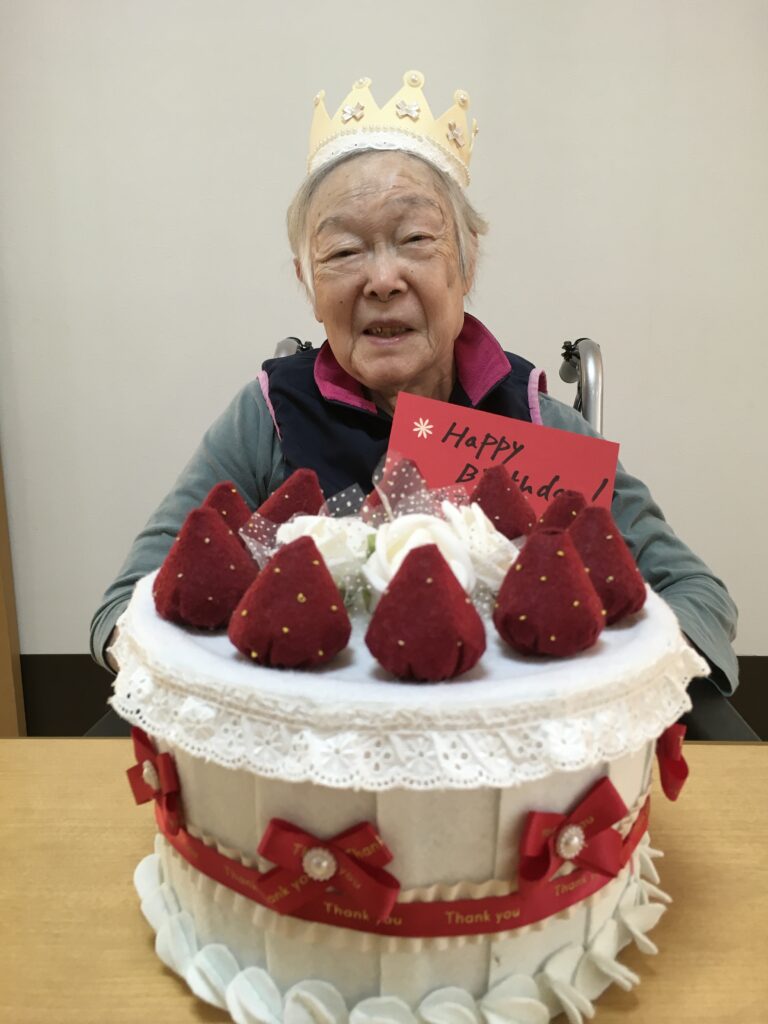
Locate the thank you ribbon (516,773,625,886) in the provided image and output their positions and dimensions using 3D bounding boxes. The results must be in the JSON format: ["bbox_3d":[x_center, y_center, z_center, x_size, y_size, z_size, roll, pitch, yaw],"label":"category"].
[{"bbox_3d":[0.086,0.145,0.388,0.053,0.044,0.023,-6,14,-27],"label":"thank you ribbon"}]

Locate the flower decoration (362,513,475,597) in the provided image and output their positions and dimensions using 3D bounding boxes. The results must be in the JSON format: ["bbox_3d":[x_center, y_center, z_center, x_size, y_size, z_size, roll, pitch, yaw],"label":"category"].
[{"bbox_3d":[0.018,0.024,0.460,0.060,0.050,0.056,0,12,0],"label":"flower decoration"}]

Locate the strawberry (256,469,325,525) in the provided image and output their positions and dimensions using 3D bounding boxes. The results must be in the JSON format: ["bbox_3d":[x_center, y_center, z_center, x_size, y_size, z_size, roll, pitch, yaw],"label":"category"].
[{"bbox_3d":[-0.049,0.000,0.516,0.050,0.052,0.050,0,13,0],"label":"strawberry"}]

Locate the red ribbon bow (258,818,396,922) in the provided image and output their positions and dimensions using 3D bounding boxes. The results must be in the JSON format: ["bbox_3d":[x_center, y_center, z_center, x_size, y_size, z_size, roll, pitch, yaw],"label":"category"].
[{"bbox_3d":[-0.024,0.157,0.377,0.061,0.043,0.023,3,13,13],"label":"red ribbon bow"}]

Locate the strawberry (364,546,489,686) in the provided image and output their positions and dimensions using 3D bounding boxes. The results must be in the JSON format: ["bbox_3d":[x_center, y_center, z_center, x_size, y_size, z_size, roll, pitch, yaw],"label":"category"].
[{"bbox_3d":[0.017,0.039,0.344,0.050,0.052,0.050,0,13,0],"label":"strawberry"}]

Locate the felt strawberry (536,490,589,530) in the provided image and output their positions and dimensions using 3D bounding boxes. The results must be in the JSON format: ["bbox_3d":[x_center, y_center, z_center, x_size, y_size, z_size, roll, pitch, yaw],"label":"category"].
[{"bbox_3d":[0.102,0.012,0.468,0.050,0.052,0.050,0,13,0],"label":"felt strawberry"}]

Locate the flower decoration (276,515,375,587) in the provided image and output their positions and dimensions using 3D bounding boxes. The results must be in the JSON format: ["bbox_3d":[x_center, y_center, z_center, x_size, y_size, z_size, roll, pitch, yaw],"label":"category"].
[{"bbox_3d":[-0.036,0.025,0.517,0.060,0.046,0.056,0,12,0],"label":"flower decoration"}]

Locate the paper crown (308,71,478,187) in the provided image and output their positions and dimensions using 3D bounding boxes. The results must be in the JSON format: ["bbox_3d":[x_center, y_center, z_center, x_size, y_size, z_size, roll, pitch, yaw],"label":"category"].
[{"bbox_3d":[0.006,-0.350,0.820,0.156,0.068,0.152,2,-3,0],"label":"paper crown"}]

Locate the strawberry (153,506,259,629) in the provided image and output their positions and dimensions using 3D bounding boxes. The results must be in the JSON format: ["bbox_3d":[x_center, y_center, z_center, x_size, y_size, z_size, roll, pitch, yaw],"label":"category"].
[{"bbox_3d":[-0.085,0.025,0.406,0.050,0.052,0.050,0,13,0],"label":"strawberry"}]

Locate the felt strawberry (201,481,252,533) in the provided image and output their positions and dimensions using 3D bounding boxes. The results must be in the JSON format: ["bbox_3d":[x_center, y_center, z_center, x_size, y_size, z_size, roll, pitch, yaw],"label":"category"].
[{"bbox_3d":[-0.098,0.010,0.541,0.054,0.060,0.054,0,12,0],"label":"felt strawberry"}]

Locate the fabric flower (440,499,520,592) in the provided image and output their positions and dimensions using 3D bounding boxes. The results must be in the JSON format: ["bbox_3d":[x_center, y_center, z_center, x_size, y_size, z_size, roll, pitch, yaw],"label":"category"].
[{"bbox_3d":[0.048,0.018,0.436,0.047,0.048,0.050,0,13,0],"label":"fabric flower"}]

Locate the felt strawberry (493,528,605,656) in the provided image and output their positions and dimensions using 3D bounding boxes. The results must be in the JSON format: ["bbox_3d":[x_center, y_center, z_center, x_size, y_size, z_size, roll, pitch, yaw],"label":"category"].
[{"bbox_3d":[0.070,0.032,0.365,0.050,0.052,0.050,0,13,0],"label":"felt strawberry"}]

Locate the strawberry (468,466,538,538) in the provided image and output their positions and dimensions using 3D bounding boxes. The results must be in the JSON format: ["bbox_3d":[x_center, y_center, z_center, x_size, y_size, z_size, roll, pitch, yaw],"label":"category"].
[{"bbox_3d":[0.082,-0.003,0.603,0.054,0.060,0.054,0,12,0],"label":"strawberry"}]

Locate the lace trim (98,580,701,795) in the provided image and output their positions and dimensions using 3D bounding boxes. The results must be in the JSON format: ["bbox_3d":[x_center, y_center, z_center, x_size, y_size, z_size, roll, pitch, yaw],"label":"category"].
[{"bbox_3d":[0.012,0.062,0.515,0.345,0.040,0.345,0,12,0],"label":"lace trim"}]

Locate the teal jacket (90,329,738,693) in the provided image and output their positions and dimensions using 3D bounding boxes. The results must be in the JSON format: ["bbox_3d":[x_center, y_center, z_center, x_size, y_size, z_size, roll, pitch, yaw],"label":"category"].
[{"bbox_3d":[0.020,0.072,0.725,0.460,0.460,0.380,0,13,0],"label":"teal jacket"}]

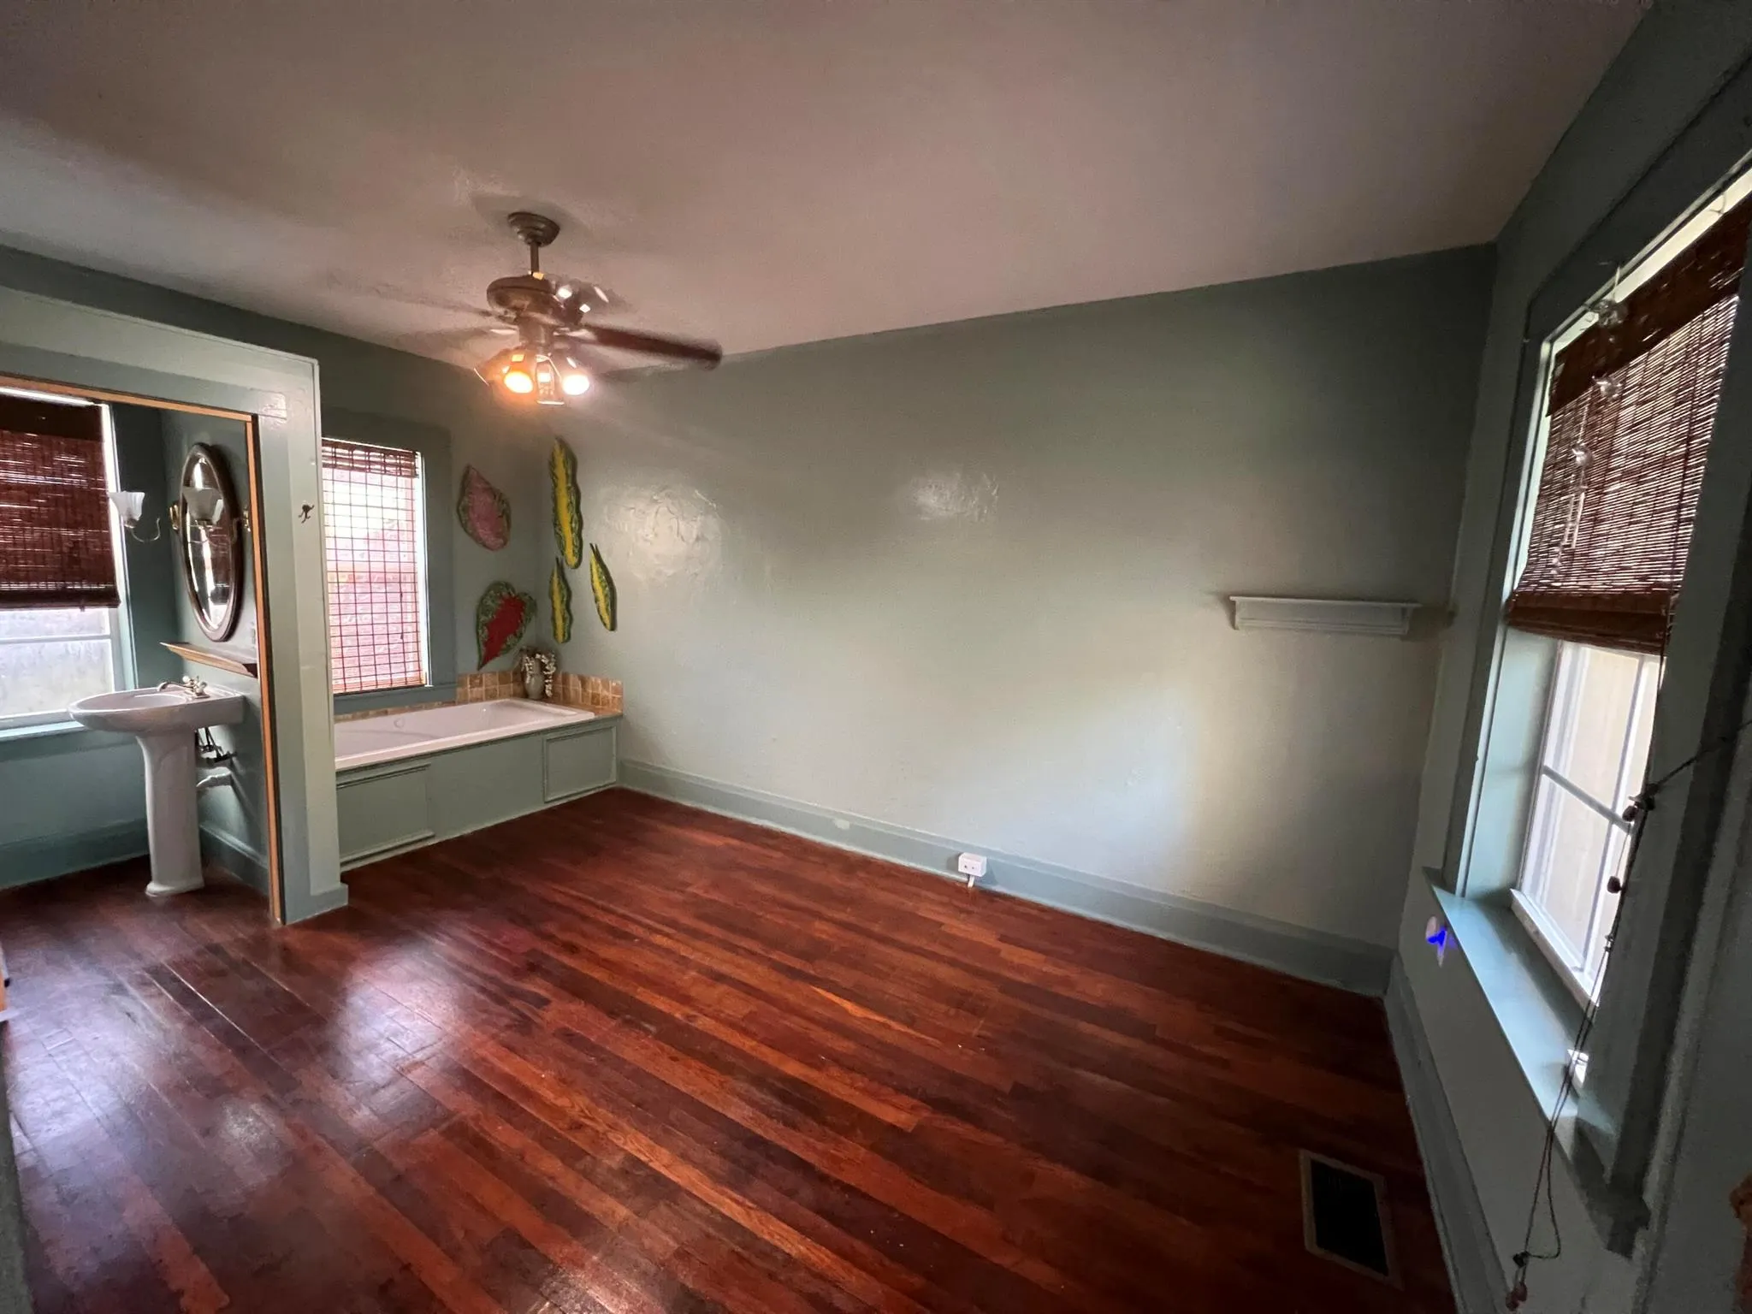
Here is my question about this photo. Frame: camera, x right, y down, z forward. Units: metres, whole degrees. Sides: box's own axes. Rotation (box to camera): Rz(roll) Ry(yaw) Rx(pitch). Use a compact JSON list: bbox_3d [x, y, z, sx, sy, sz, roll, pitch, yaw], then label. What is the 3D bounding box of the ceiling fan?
[{"bbox_3d":[-1.220,-1.236,2.354,1.280,0.600,1.280,6,8,28],"label":"ceiling fan"}]

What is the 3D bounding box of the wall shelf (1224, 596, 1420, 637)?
[{"bbox_3d":[1.649,-0.152,2.464,0.580,0.112,0.120,6,8,28],"label":"wall shelf"}]

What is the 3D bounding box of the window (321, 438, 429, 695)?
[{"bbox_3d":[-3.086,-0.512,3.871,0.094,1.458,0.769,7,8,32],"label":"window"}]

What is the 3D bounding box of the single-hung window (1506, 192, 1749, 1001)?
[{"bbox_3d":[1.473,-0.027,1.350,0.113,1.453,0.832,7,8,31],"label":"single-hung window"}]

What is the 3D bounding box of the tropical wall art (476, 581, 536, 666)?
[{"bbox_3d":[-2.579,-0.230,4.617,0.040,0.601,0.421,7,8,32],"label":"tropical wall art"}]

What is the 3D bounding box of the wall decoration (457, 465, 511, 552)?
[{"bbox_3d":[-2.613,-1.008,4.413,0.040,0.570,0.357,7,8,32],"label":"wall decoration"}]

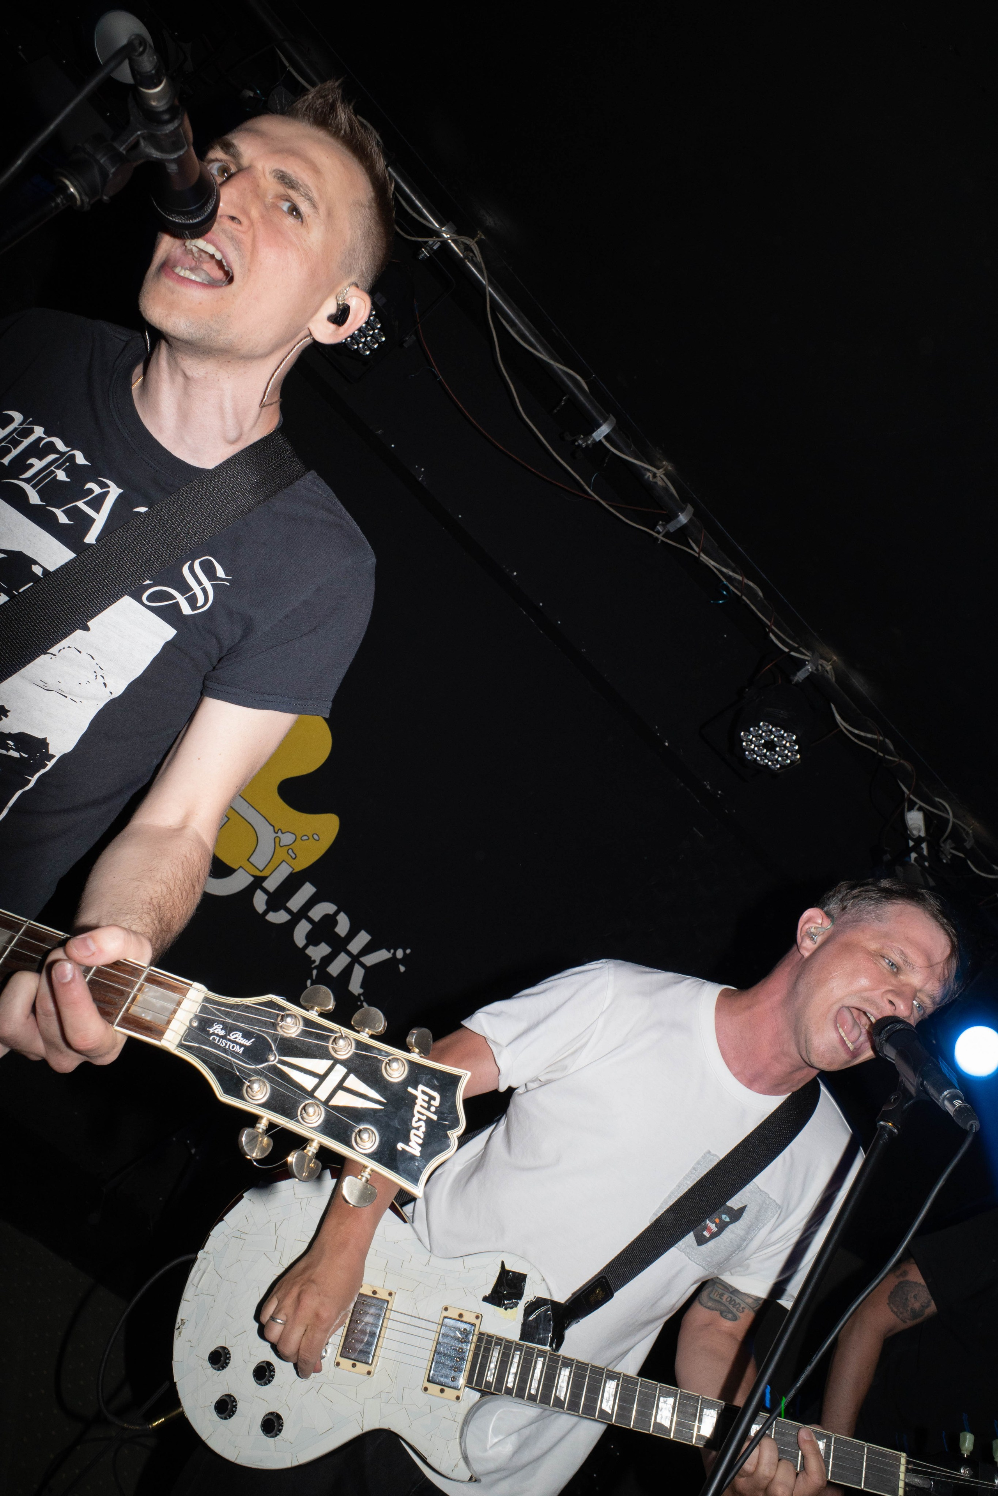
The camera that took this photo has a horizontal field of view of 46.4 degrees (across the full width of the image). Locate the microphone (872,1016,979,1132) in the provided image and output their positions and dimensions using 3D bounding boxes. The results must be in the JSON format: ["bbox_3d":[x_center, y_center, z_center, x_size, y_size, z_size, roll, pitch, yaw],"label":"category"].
[{"bbox_3d":[0.437,0.332,1.182,0.050,0.050,0.205,43,6,-10],"label":"microphone"}]

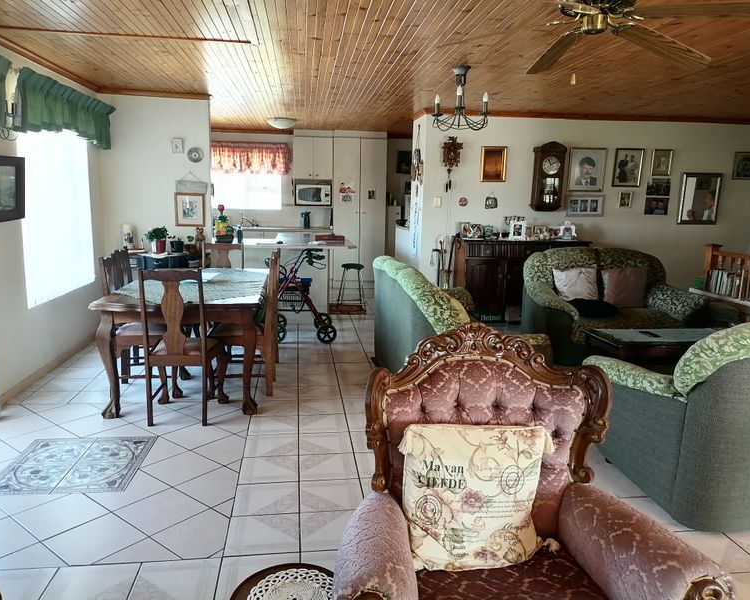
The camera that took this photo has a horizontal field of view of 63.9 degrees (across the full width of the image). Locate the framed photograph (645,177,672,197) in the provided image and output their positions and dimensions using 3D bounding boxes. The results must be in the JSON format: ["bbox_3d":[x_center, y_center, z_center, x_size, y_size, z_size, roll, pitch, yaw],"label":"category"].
[{"bbox_3d":[3.782,-1.500,7.999,0.329,0.233,0.020,-1,10,-7],"label":"framed photograph"}]

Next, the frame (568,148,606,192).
[{"bbox_3d":[2.769,-1.692,7.830,0.497,0.551,0.025,-1,10,-7],"label":"frame"}]

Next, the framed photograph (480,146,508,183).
[{"bbox_3d":[1.519,-1.725,7.659,0.337,0.441,0.030,-1,10,-7],"label":"framed photograph"}]

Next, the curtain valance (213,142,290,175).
[{"bbox_3d":[-2.019,-2.251,9.587,1.378,0.500,0.120,0,10,-7],"label":"curtain valance"}]

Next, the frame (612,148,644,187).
[{"bbox_3d":[3.225,-1.677,7.638,0.386,0.479,0.031,0,10,-7],"label":"frame"}]

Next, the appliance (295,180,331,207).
[{"bbox_3d":[-0.972,-1.655,9.522,0.564,0.329,0.400,0,10,-7],"label":"appliance"}]

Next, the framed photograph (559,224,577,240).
[{"bbox_3d":[2.397,-0.858,7.489,0.237,0.216,0.060,0,10,-7],"label":"framed photograph"}]

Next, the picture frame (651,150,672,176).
[{"bbox_3d":[3.798,-1.811,7.945,0.290,0.342,0.020,-1,10,-7],"label":"picture frame"}]

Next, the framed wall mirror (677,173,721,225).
[{"bbox_3d":[4.053,-1.256,7.497,0.519,0.618,0.030,0,10,-7],"label":"framed wall mirror"}]

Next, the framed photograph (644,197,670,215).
[{"bbox_3d":[3.780,-1.246,8.045,0.329,0.223,0.020,-1,10,-7],"label":"framed photograph"}]

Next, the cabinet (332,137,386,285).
[{"bbox_3d":[-0.275,-1.388,9.530,0.818,2.313,0.601,0,10,-7],"label":"cabinet"}]

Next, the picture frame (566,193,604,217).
[{"bbox_3d":[2.686,-1.199,7.654,0.511,0.281,0.031,0,10,-7],"label":"picture frame"}]

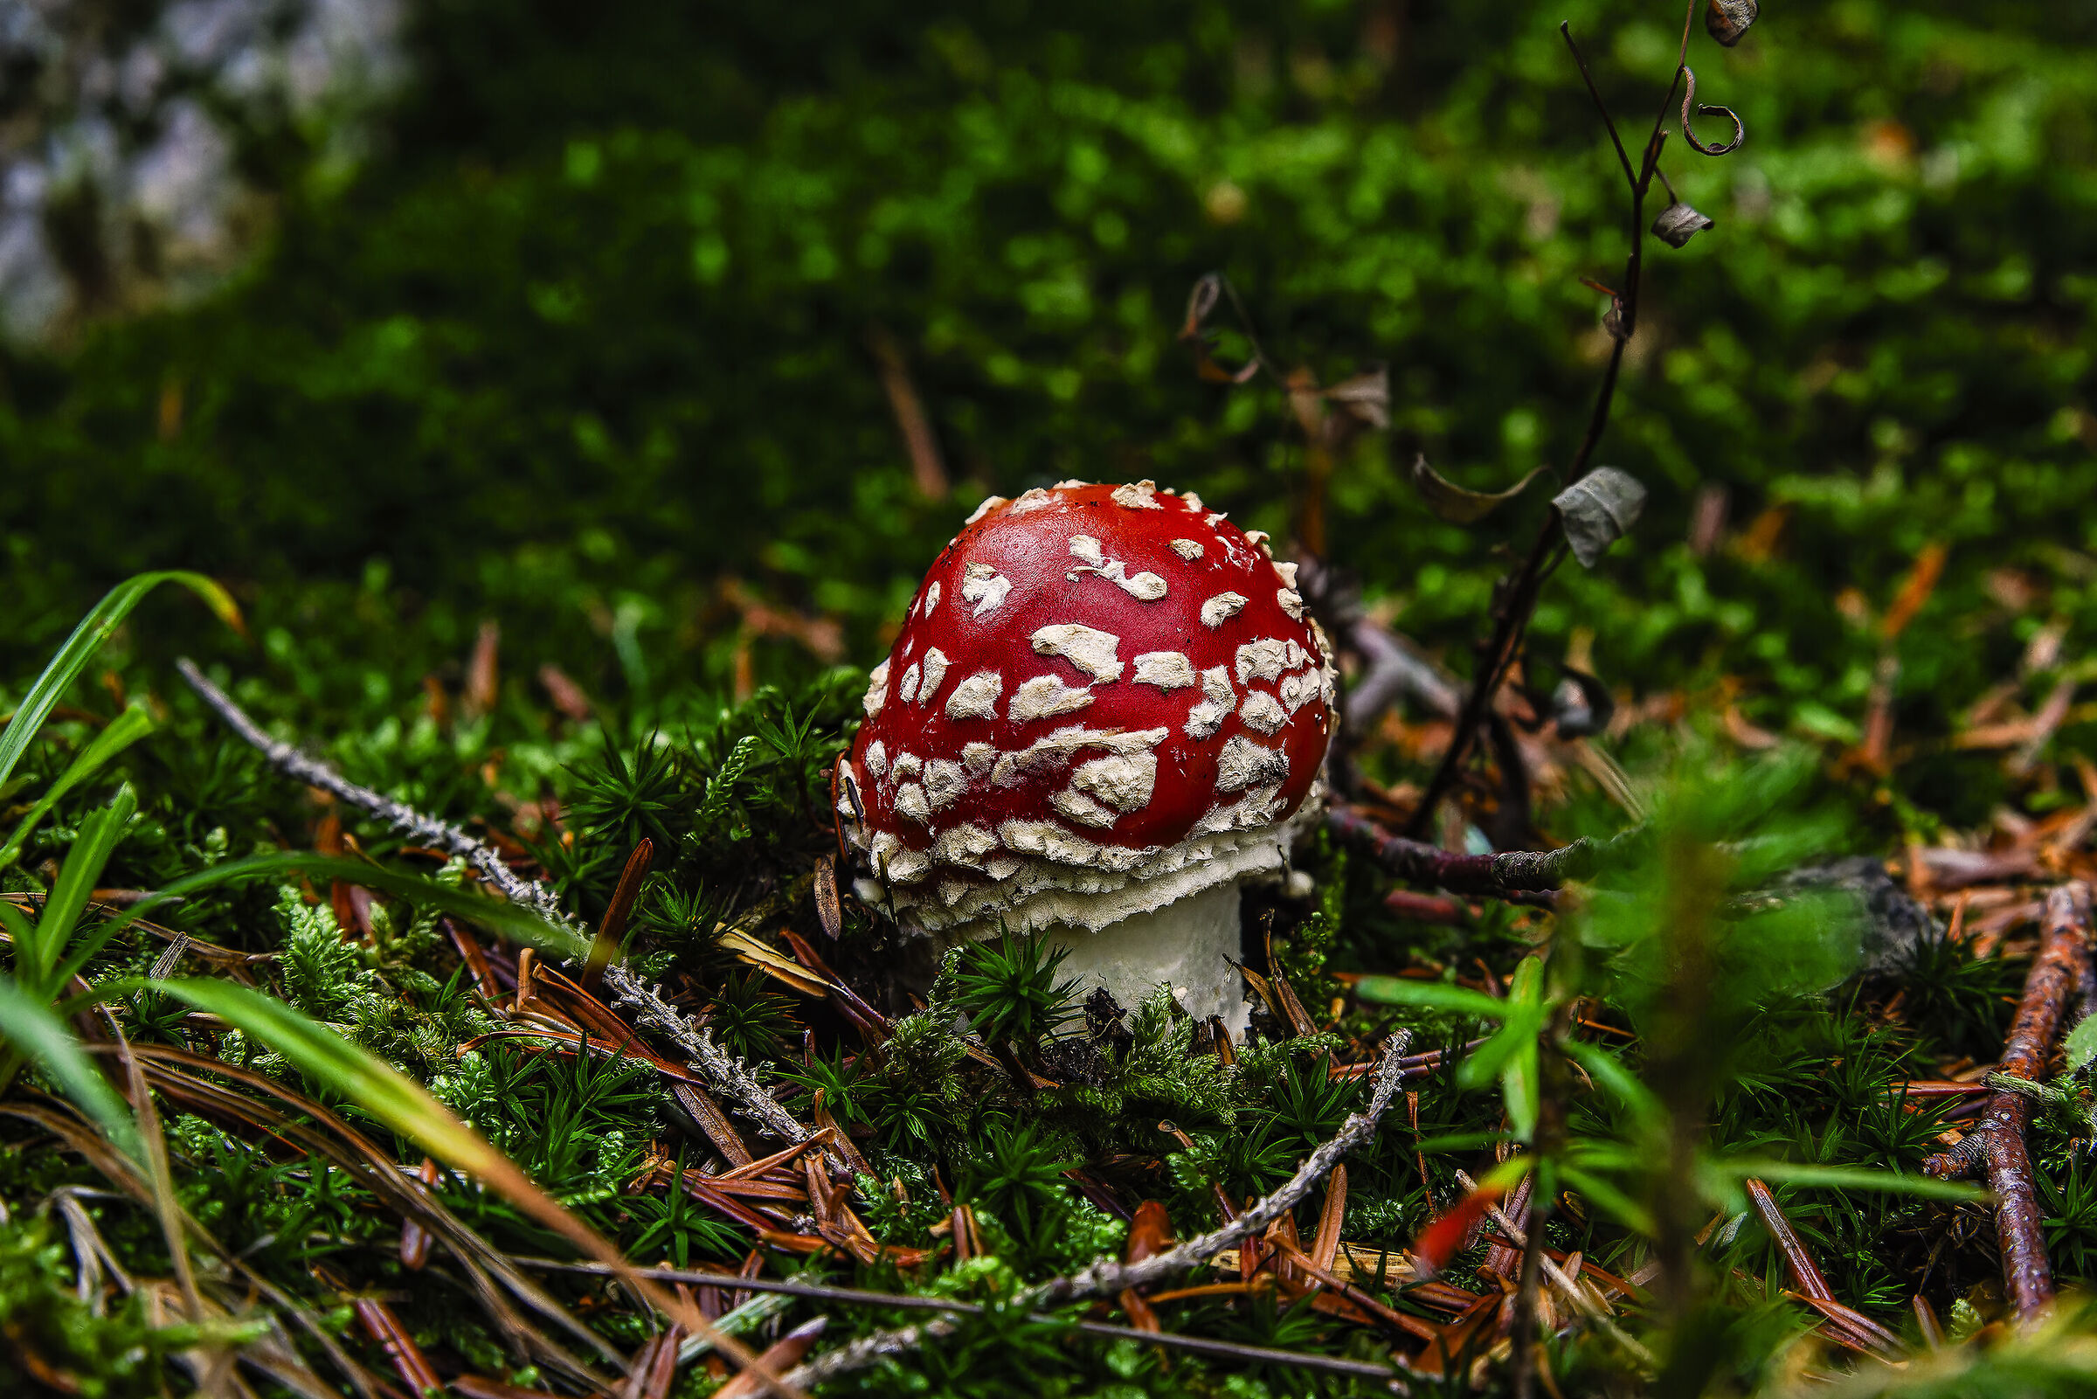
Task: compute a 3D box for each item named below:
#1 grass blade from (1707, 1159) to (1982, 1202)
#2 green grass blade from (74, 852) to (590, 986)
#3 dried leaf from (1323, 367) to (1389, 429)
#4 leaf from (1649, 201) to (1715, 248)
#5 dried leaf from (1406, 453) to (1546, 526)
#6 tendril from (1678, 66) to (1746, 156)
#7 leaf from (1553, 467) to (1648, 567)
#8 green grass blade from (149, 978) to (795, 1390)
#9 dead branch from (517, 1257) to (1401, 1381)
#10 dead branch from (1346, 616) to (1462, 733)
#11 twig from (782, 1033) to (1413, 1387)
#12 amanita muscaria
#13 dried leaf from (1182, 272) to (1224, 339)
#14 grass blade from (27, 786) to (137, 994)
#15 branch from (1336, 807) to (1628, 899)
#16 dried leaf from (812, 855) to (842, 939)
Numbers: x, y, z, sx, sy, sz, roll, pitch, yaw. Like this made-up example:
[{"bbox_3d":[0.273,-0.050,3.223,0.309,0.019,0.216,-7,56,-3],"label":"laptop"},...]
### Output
[{"bbox_3d":[0.077,0.046,0.393,0.033,0.004,0.004,8,7,-27],"label":"grass blade"},{"bbox_3d":[-0.080,0.024,0.452,0.072,0.018,0.008,7,16,28],"label":"green grass blade"},{"bbox_3d":[0.047,-0.046,0.620,0.011,0.009,0.006,0,12,0],"label":"dried leaf"},{"bbox_3d":[0.079,-0.059,0.505,0.008,0.005,0.004,0,14,0],"label":"leaf"},{"bbox_3d":[0.056,-0.027,0.535,0.018,0.009,0.007,0,12,0],"label":"dried leaf"},{"bbox_3d":[0.078,-0.069,0.480,0.008,0.011,0.004,0,12,0],"label":"tendril"},{"bbox_3d":[0.072,-0.024,0.530,0.013,0.013,0.007,0,12,0],"label":"leaf"},{"bbox_3d":[-0.049,0.042,0.359,0.070,0.009,0.008,36,-1,-21],"label":"green grass blade"},{"bbox_3d":[-0.010,0.060,0.396,0.090,0.003,0.003,5,15,16],"label":"dead branch"},{"bbox_3d":[0.055,-0.004,0.640,0.020,0.018,0.015,0,12,0],"label":"dead branch"},{"bbox_3d":[0.013,0.053,0.420,0.014,0.007,0.121,8,15,33],"label":"twig"},{"bbox_3d":[0.004,0.006,0.490,0.059,0.065,0.059,-3,14,0],"label":"amanita muscaria"},{"bbox_3d":[0.023,-0.059,0.610,0.005,0.011,0.004,19,0,0],"label":"dried leaf"},{"bbox_3d":[-0.111,0.022,0.471,0.005,0.026,0.003,24,16,0],"label":"grass blade"},{"bbox_3d":[0.058,0.020,0.548,0.045,0.011,0.010,9,17,33],"label":"branch"},{"bbox_3d":[-0.026,0.023,0.485,0.003,0.010,0.002,-9,0,0],"label":"dried leaf"}]

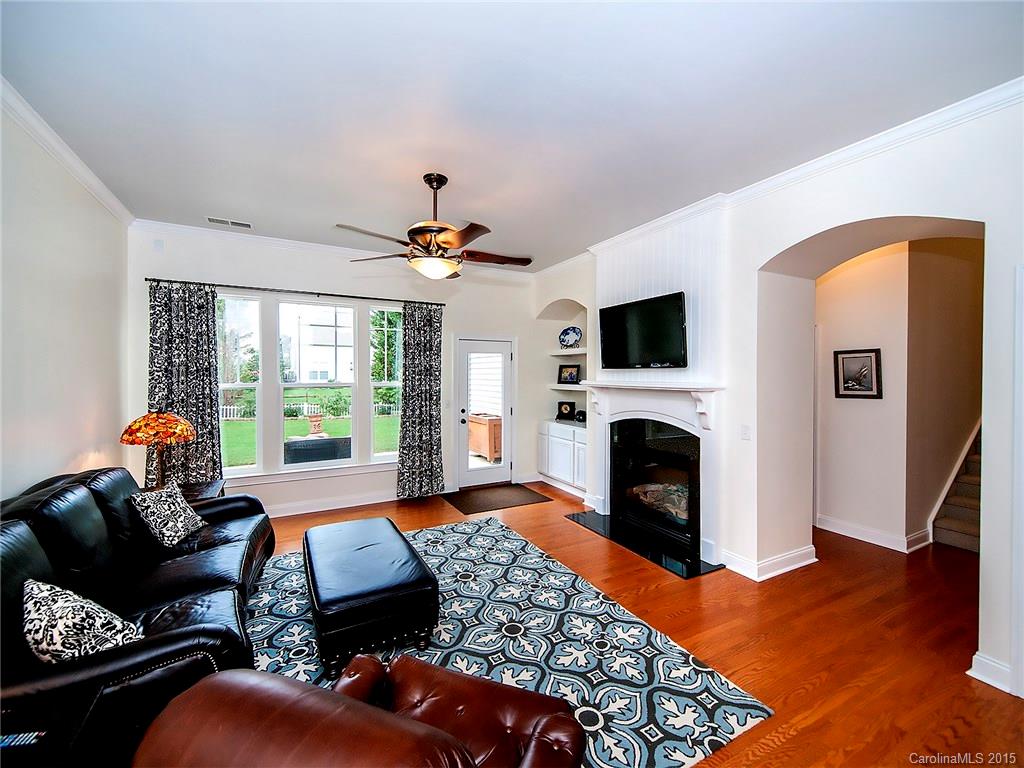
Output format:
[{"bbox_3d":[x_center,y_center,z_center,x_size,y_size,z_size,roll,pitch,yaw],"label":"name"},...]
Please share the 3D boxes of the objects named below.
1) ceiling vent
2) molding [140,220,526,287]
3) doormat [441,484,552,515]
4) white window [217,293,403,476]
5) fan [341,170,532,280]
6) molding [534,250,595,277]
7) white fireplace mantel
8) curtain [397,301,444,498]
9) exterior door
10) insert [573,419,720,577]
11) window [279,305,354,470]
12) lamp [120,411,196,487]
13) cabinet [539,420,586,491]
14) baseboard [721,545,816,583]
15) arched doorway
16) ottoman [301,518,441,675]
[{"bbox_3d":[-2.797,-1.594,4.113,0.380,0.025,0.170,-1,1,-28],"label":"ceiling vent"},{"bbox_3d":[-1.619,-1.525,5.005,4.590,0.102,0.090,-1,2,-29],"label":"molding"},{"bbox_3d":[-0.203,1.453,5.308,1.170,0.015,0.870,-1,1,-28],"label":"doormat"},{"bbox_3d":[-2.278,0.015,4.882,2.050,2.020,0.100,-1,1,-28],"label":"white window"},{"bbox_3d":[-0.559,-1.161,3.031,1.450,0.750,1.430,-1,1,-28],"label":"fan"},{"bbox_3d":[0.643,-1.532,5.520,0.100,0.102,1.400,-1,2,-29],"label":"molding"},{"bbox_3d":[1.258,0.180,4.004,0.220,0.385,1.650,-1,2,-29],"label":"white fireplace mantel"},{"bbox_3d":[-1.149,0.211,5.266,0.615,2.460,0.120,-1,2,-29],"label":"curtain"},{"bbox_3d":[-0.368,0.412,5.894,0.830,2.030,0.050,-1,1,-28],"label":"exterior door"},{"bbox_3d":[1.195,0.927,4.024,0.507,1.140,1.610,-1,2,-29],"label":"insert"},{"bbox_3d":[-2.236,0.011,4.801,0.782,1.848,0.080,-1,2,-29],"label":"window"},{"bbox_3d":[-2.860,0.554,3.345,0.474,0.655,0.474,-1,2,-29],"label":"lamp"},{"bbox_3d":[0.905,0.932,5.759,0.580,0.785,1.320,-1,2,-29],"label":"cabinet"},{"bbox_3d":[2.119,1.405,3.402,0.820,0.150,0.290,-1,1,-28],"label":"baseboard"},{"bbox_3d":[2.455,0.248,2.768,0.800,2.480,1.137,-1,1,-28],"label":"arched doorway"},{"bbox_3d":[-0.977,1.286,2.711,0.650,0.420,1.160,-1,1,-28],"label":"ottoman"}]

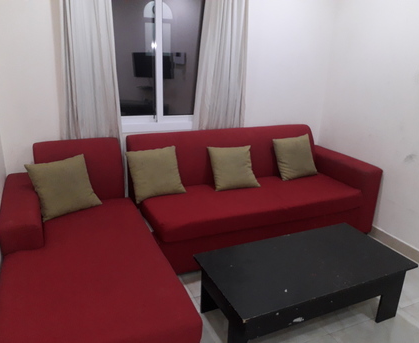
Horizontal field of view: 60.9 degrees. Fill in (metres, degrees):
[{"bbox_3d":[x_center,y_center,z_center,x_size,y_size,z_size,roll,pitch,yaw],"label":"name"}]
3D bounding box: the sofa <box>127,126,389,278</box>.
[{"bbox_3d":[0.381,0.139,2.956,1.940,0.850,0.790,-6,21,-23],"label":"sofa"}]

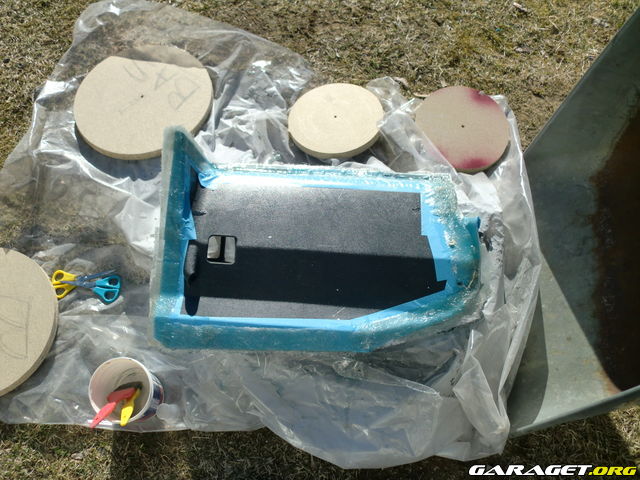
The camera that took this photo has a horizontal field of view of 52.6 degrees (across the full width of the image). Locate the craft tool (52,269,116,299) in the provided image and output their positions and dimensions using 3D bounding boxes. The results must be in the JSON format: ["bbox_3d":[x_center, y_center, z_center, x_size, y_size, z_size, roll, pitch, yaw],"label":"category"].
[{"bbox_3d":[-0.490,0.080,1.347,0.130,0.010,0.065,-14,62,-6],"label":"craft tool"}]

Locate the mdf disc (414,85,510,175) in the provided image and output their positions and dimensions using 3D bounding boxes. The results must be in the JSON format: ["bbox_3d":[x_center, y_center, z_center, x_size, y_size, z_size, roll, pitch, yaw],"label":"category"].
[{"bbox_3d":[0.324,-0.250,1.479,0.218,0.022,0.218,2,65,-3],"label":"mdf disc"}]

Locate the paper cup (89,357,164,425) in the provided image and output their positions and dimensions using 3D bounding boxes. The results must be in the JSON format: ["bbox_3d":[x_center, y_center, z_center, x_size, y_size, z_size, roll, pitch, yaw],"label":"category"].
[{"bbox_3d":[-0.346,0.278,1.180,0.110,0.115,0.110,0,71,1],"label":"paper cup"}]

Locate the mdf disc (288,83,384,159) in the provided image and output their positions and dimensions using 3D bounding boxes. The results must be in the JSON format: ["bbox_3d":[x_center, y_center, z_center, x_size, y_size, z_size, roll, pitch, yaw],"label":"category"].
[{"bbox_3d":[0.037,-0.279,1.505,0.216,0.023,0.216,-2,59,4],"label":"mdf disc"}]

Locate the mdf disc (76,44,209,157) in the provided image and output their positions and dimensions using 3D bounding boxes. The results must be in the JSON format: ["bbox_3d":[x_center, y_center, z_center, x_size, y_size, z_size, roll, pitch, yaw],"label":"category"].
[{"bbox_3d":[-0.417,-0.332,1.544,0.330,0.024,0.330,-1,62,3],"label":"mdf disc"}]

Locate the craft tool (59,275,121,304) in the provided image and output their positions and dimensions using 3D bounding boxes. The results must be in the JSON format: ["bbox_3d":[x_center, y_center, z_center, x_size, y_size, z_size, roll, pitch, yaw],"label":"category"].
[{"bbox_3d":[-0.474,0.098,1.333,0.130,0.010,0.060,6,62,5],"label":"craft tool"}]

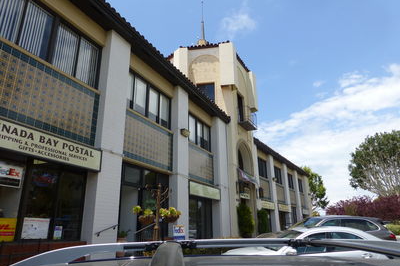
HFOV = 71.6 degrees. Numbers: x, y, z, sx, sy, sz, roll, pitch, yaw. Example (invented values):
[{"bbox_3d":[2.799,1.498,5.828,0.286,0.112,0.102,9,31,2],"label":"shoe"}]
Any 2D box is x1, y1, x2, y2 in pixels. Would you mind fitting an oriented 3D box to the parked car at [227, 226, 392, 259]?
[{"bbox_3d":[2.857,3.124,7.051,4.650,1.450,1.780,-1,-19,-1],"label":"parked car"}]

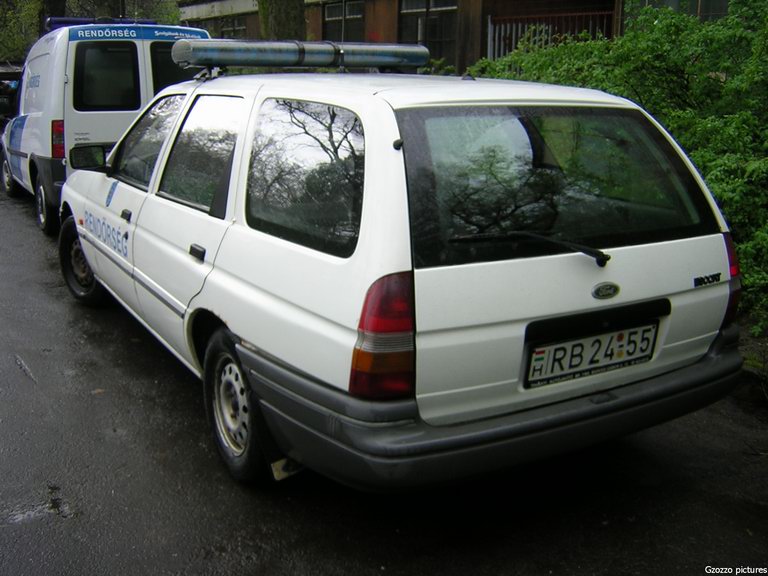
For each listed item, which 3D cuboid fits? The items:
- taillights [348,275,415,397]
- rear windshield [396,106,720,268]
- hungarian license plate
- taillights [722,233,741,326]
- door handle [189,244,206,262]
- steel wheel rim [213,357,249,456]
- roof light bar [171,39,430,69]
[{"bbox_3d":[-0.007,0.126,2.096,0.150,0.350,0.145,-7,17,-31],"label":"taillights"},{"bbox_3d":[0.546,-0.359,2.455,1.250,0.510,0.080,-7,-21,-31],"label":"rear windshield"},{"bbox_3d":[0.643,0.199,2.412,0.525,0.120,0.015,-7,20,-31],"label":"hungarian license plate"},{"bbox_3d":[1.200,-0.029,2.820,0.150,0.350,0.145,-7,17,-31],"label":"taillights"},{"bbox_3d":[-0.682,-0.125,2.925,0.033,0.053,0.125,-7,17,-31],"label":"door handle"},{"bbox_3d":[-0.498,0.409,2.877,0.120,0.370,0.370,-7,17,-31],"label":"steel wheel rim"},{"bbox_3d":[-0.329,-1.088,3.739,1.260,0.135,0.135,-9,18,-30],"label":"roof light bar"}]

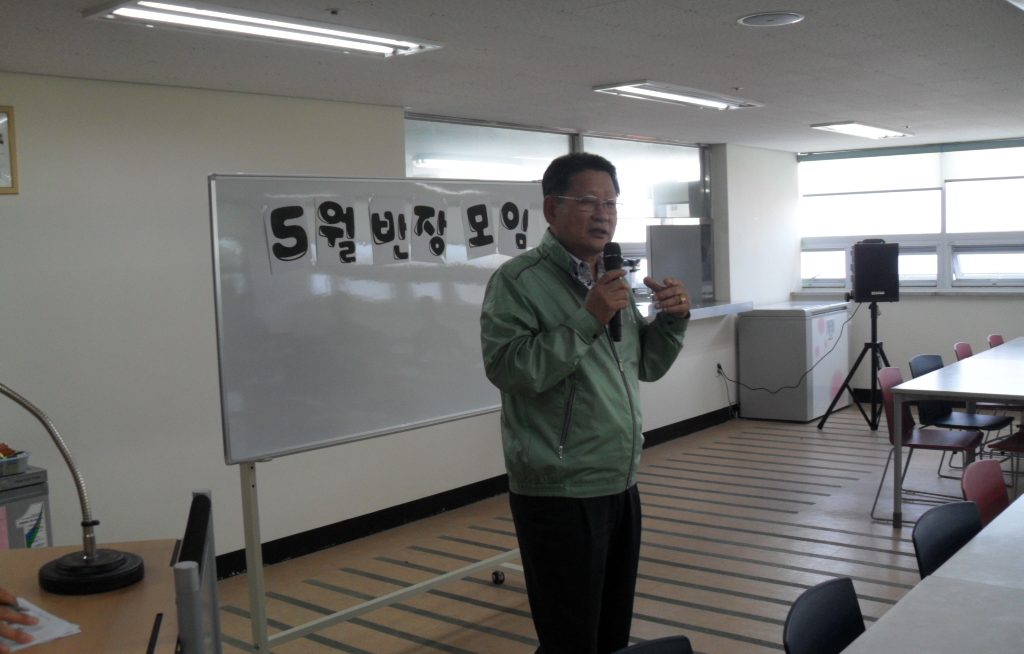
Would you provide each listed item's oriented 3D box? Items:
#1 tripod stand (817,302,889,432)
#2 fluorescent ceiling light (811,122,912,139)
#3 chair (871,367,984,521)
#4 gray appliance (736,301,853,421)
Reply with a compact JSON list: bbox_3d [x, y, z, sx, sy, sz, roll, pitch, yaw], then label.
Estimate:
[{"bbox_3d":[2.704,0.303,7.956,0.700,1.020,0.760,1,6,40],"label":"tripod stand"},{"bbox_3d":[2.677,-1.493,7.829,0.315,0.055,1.280,1,6,40],"label":"fluorescent ceiling light"},{"bbox_3d":[2.221,0.625,5.482,0.530,0.775,0.490,1,5,35],"label":"chair"},{"bbox_3d":[2.470,0.292,9.005,0.640,0.910,0.980,1,6,40],"label":"gray appliance"}]

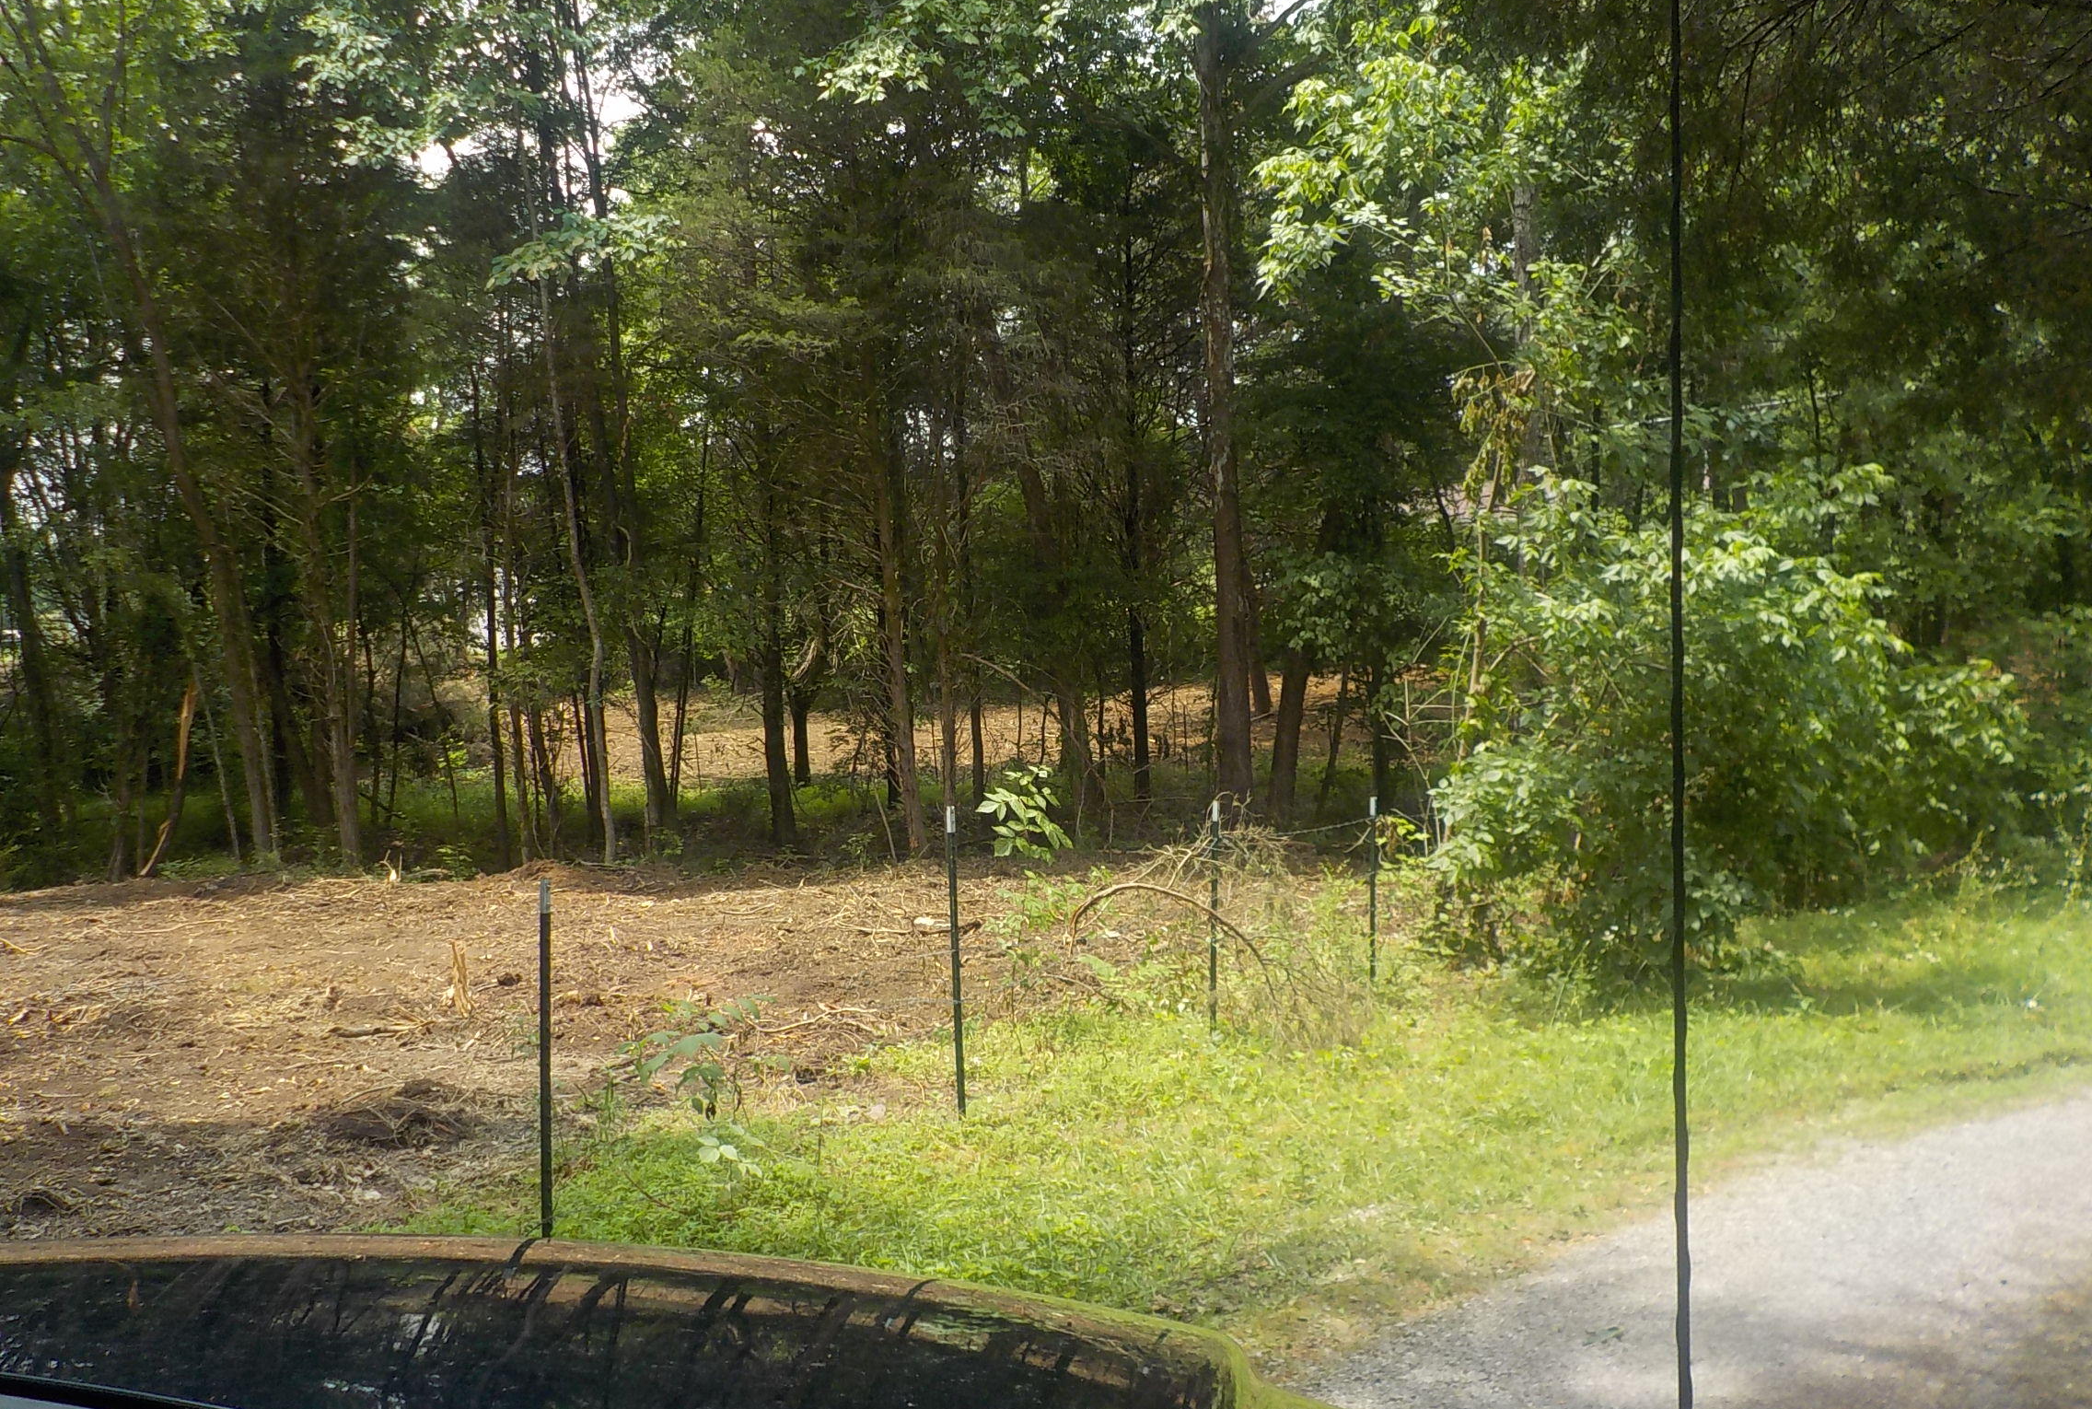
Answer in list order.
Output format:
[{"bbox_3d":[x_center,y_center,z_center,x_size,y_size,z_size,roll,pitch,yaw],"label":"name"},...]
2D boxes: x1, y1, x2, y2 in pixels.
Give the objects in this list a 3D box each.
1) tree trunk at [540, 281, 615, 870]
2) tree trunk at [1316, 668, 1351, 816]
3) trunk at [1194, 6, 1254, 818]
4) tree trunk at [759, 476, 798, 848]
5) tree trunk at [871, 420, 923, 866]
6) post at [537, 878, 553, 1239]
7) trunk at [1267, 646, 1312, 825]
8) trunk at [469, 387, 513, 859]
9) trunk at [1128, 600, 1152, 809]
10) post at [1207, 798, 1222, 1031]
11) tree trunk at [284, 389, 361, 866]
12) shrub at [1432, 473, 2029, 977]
[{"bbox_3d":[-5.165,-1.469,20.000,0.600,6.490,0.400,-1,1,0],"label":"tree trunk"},{"bbox_3d":[3.876,0.508,24.500,0.160,2.033,0.160,9,-1,0],"label":"tree trunk"},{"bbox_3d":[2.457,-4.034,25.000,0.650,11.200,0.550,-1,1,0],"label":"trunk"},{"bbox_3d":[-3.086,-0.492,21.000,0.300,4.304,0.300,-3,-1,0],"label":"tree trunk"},{"bbox_3d":[-1.663,-0.822,20.500,0.280,5.042,0.280,-4,-1,0],"label":"tree trunk"},{"bbox_3d":[-1.736,1.280,6.300,0.040,1.340,0.040,-1,-1,29],"label":"post"},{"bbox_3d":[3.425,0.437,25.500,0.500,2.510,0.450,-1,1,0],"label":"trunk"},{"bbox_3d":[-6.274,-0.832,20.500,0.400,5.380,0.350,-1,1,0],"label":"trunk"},{"bbox_3d":[1.336,-0.012,26.000,0.210,2.862,0.210,-2,-1,0],"label":"trunk"},{"bbox_3d":[0.956,1.208,10.300,0.040,1.330,0.040,0,-1,29],"label":"post"},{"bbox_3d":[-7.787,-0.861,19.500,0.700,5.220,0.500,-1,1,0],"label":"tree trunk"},{"bbox_3d":[5.219,0.157,13.900,4.300,3.650,3.300,-1,-1,0],"label":"shrub"}]

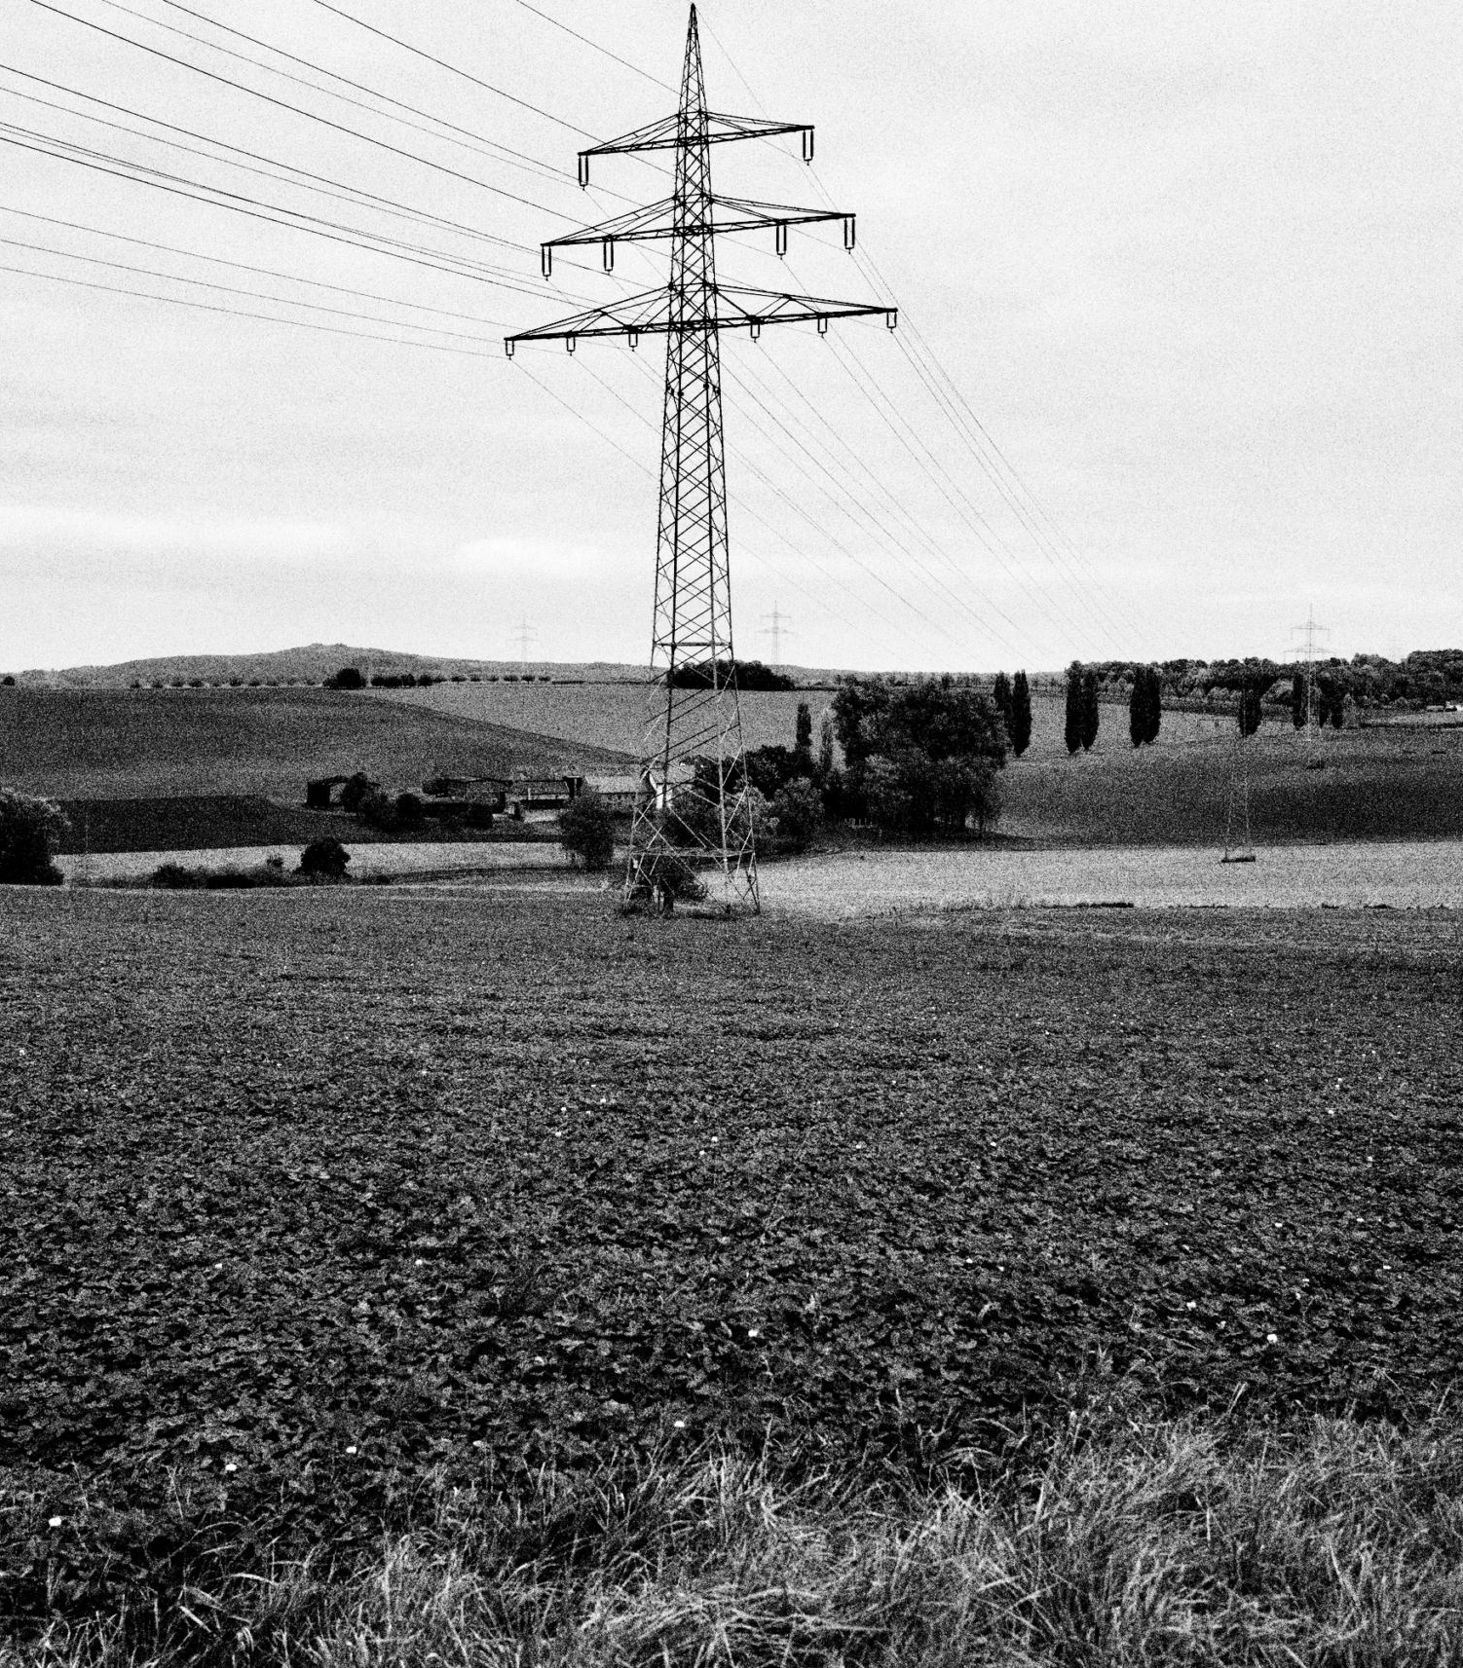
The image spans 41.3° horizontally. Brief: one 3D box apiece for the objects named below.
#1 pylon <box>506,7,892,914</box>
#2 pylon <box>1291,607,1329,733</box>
[{"bbox_3d":[-2.276,-22.579,118.745,25.800,54.850,6.420,1,4,20],"label":"pylon"},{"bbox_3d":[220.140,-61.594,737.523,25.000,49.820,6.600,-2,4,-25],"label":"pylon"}]

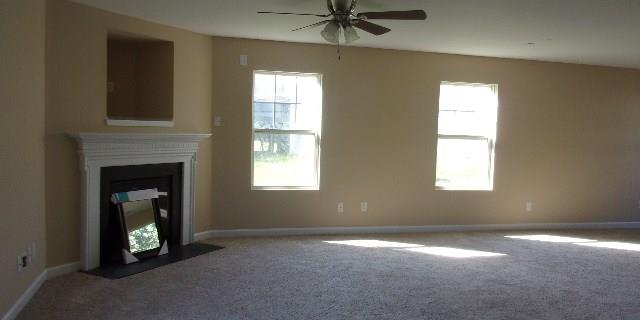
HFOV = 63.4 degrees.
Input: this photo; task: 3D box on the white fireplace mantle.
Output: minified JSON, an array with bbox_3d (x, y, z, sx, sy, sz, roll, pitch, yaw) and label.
[{"bbox_3d":[-1.794,0.376,5.412,0.202,1.298,1.717,5,5,30],"label":"white fireplace mantle"}]

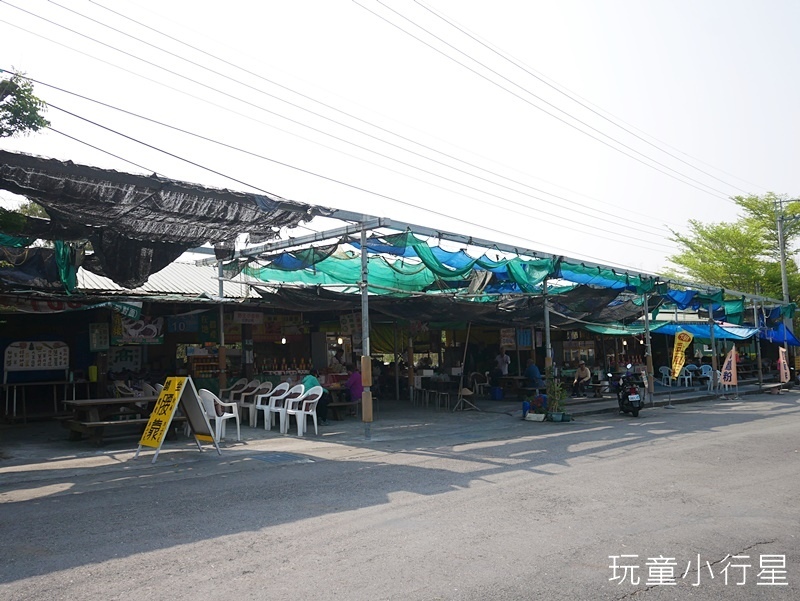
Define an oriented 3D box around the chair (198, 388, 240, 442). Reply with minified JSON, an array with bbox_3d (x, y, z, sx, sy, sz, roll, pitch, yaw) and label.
[{"bbox_3d":[-2.880,1.832,11.100,0.560,0.820,0.560,3,-6,-44],"label":"chair"}]

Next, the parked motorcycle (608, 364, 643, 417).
[{"bbox_3d":[5.434,2.179,16.697,0.660,1.140,1.750,-2,-5,6],"label":"parked motorcycle"}]

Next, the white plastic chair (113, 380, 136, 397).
[{"bbox_3d":[-5.391,1.990,13.600,0.560,0.820,0.560,-2,-4,6],"label":"white plastic chair"}]

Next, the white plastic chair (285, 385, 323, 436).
[{"bbox_3d":[-1.648,1.884,11.850,0.560,0.820,0.560,3,-6,-44],"label":"white plastic chair"}]

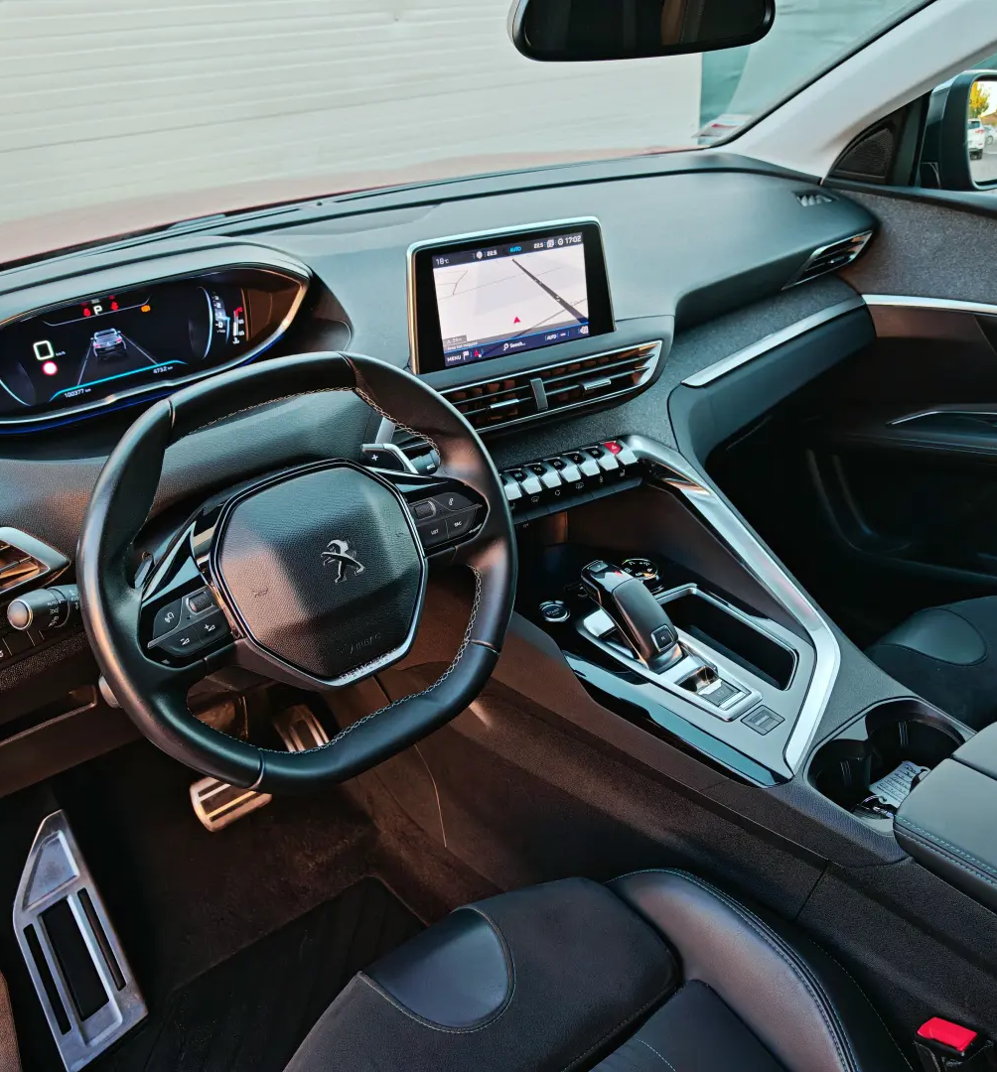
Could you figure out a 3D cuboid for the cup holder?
[{"bbox_3d":[0.330,0.214,0.831,0.160,0.075,0.105,-18,31,-28],"label":"cup holder"}]

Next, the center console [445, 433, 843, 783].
[{"bbox_3d":[0.174,0.072,0.944,0.265,0.240,0.400,-18,31,-28],"label":"center console"}]

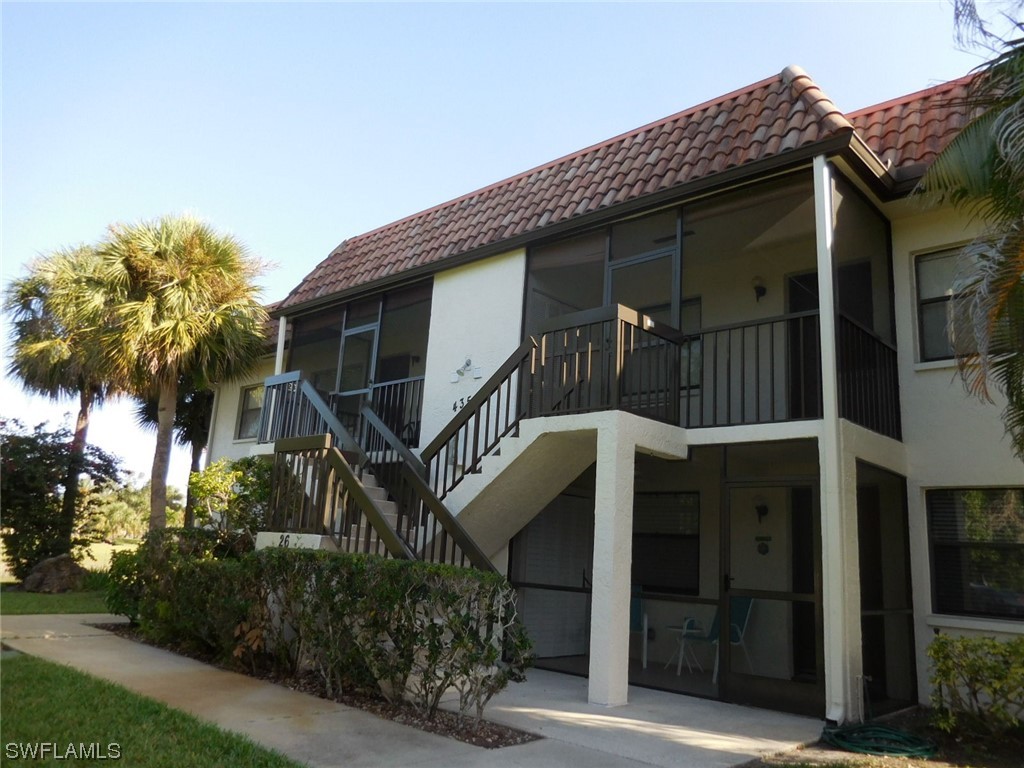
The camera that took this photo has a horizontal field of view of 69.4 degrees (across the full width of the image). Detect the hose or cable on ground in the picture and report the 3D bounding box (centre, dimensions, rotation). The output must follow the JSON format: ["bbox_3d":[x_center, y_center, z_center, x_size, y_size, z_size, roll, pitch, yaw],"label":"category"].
[{"bbox_3d":[2.980,2.895,6.062,0.880,0.090,0.760,-1,-12,21],"label":"hose or cable on ground"}]

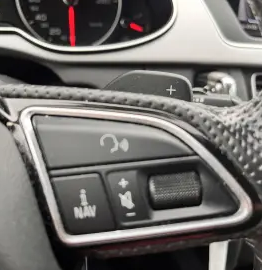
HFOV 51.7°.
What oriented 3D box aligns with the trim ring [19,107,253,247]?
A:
[{"bbox_3d":[0.002,0.010,0.086,0.068,0.043,0.009,-6,-7,-2],"label":"trim ring"}]

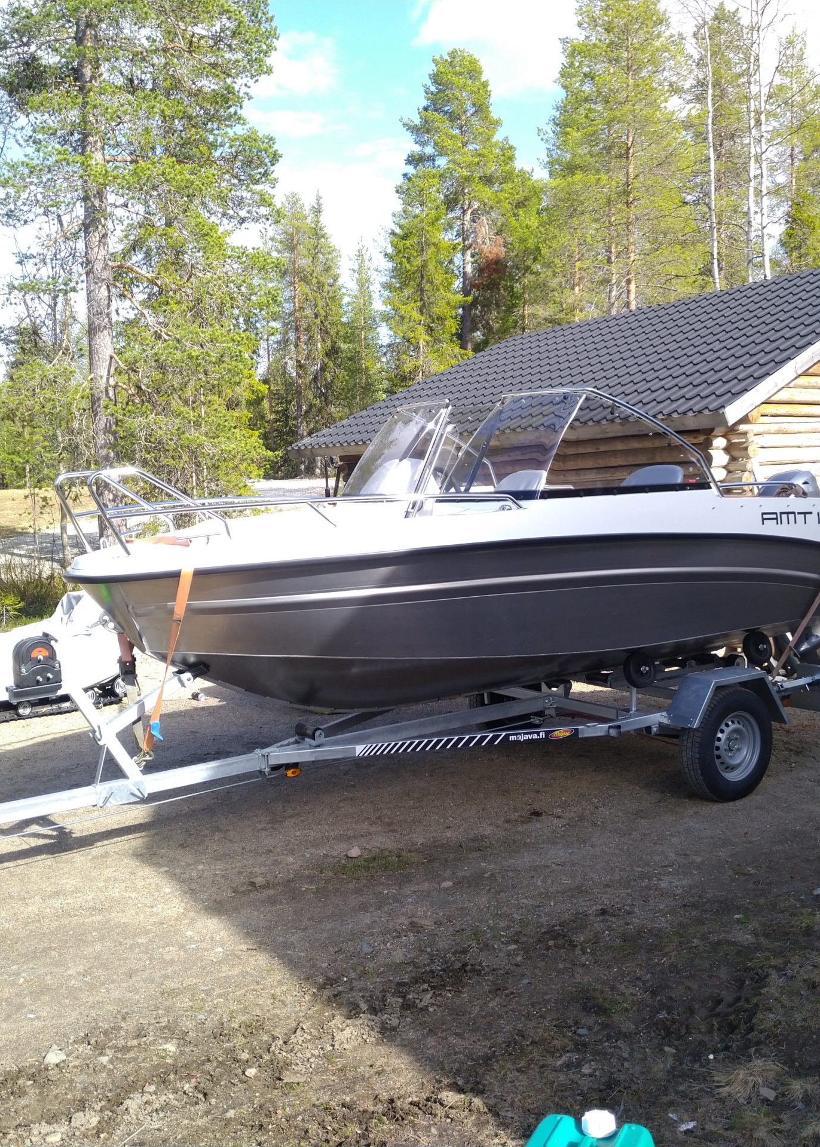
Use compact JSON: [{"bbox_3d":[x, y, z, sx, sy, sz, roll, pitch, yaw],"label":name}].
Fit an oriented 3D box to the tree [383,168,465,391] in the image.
[{"bbox_3d":[0.465,-5.338,26.386,2.200,10.050,2.200,-1,4,0],"label":"tree"}]

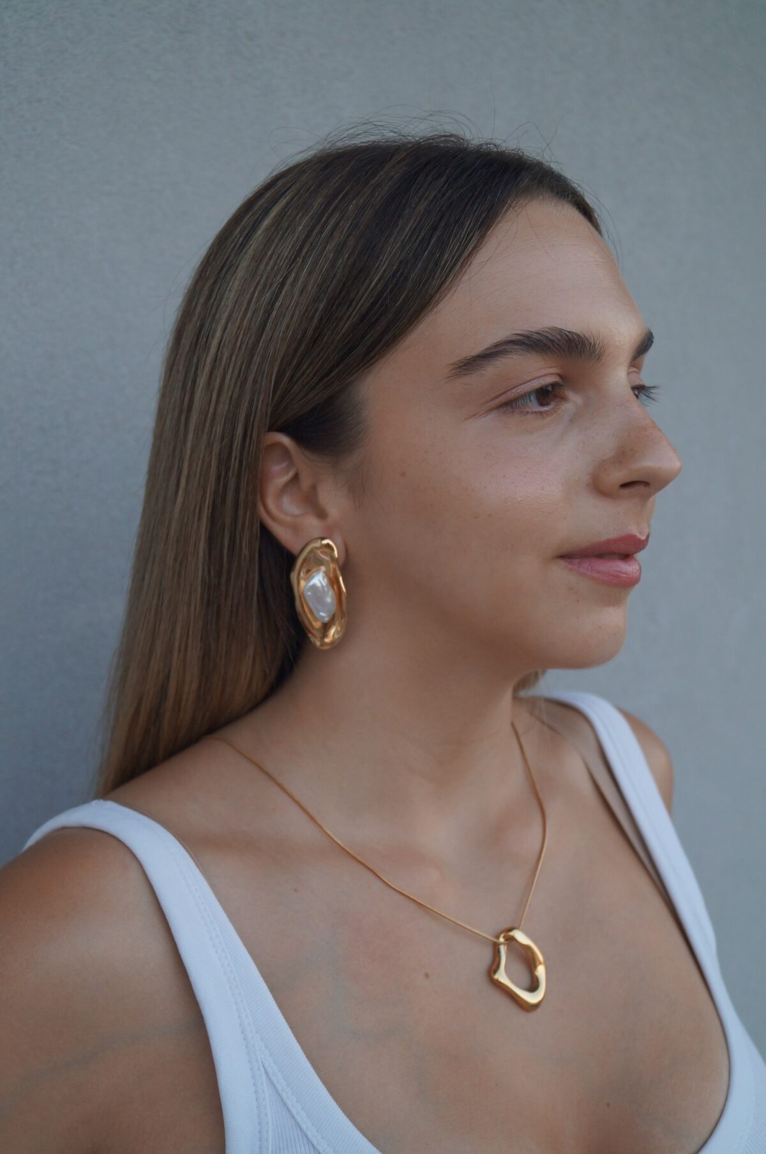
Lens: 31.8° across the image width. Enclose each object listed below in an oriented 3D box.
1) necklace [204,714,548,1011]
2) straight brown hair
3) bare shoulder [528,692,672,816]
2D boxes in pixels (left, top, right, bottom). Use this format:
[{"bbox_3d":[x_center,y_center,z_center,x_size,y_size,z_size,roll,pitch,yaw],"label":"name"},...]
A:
[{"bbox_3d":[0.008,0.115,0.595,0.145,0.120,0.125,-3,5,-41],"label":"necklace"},{"bbox_3d":[-0.010,-0.045,0.622,0.245,0.315,0.180,3,5,36],"label":"straight brown hair"},{"bbox_3d":[0.115,0.092,0.692,0.120,0.080,0.090,-4,5,-42],"label":"bare shoulder"}]

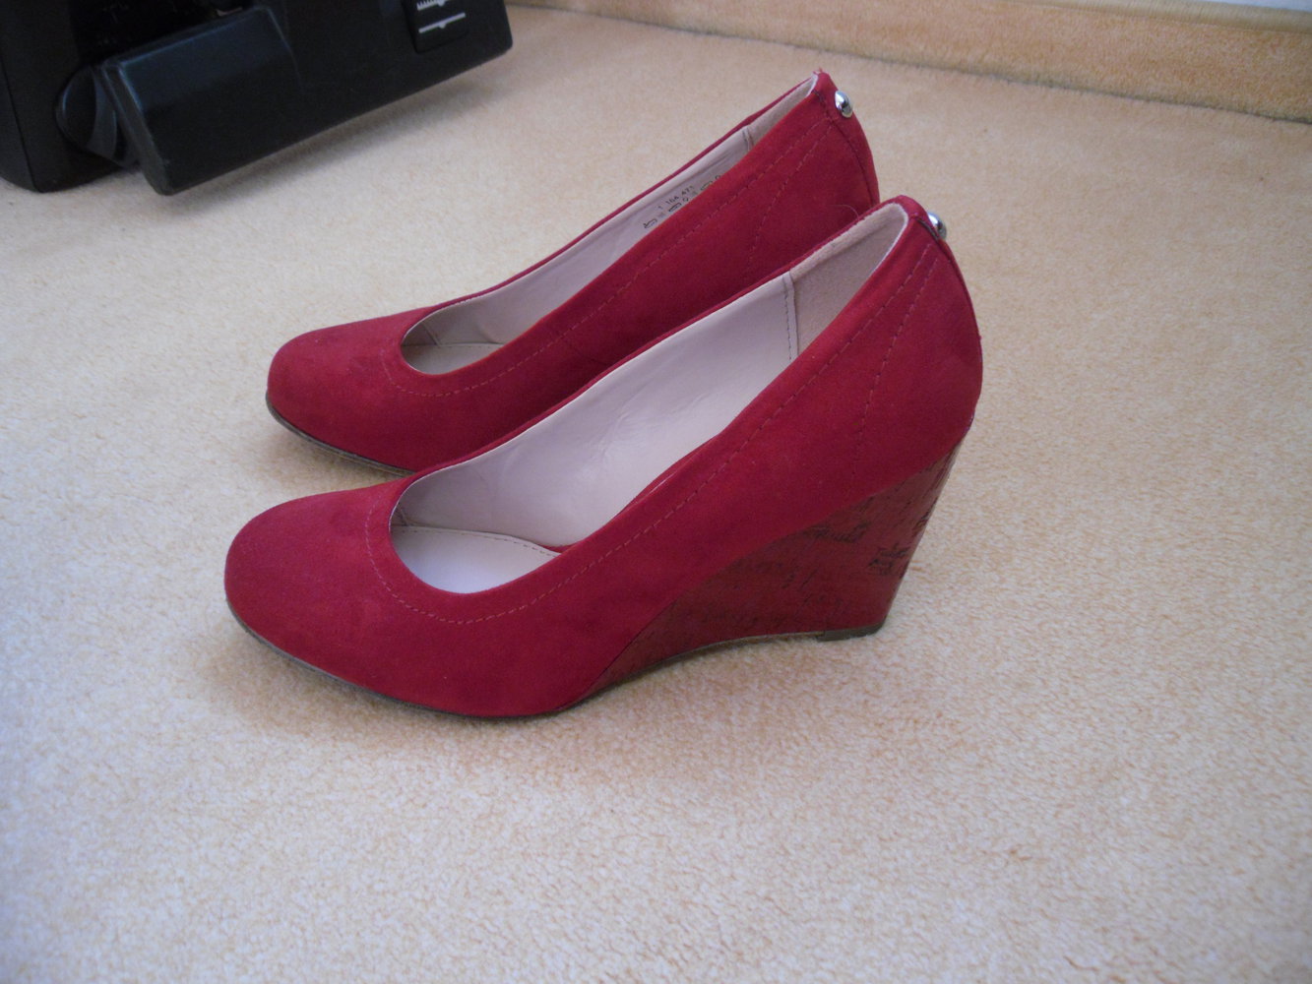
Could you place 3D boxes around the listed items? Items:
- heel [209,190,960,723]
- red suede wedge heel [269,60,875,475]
[{"bbox_3d":[-0.015,-0.018,0.515,0.235,0.144,0.084,-4,28,-14],"label":"heel"},{"bbox_3d":[-0.031,-0.087,0.645,0.235,0.144,0.084,-2,28,-11],"label":"red suede wedge heel"}]

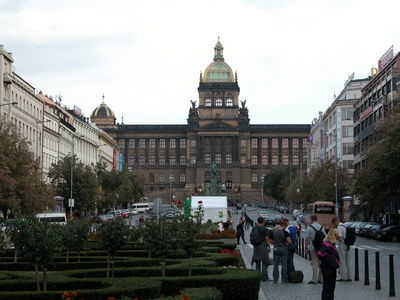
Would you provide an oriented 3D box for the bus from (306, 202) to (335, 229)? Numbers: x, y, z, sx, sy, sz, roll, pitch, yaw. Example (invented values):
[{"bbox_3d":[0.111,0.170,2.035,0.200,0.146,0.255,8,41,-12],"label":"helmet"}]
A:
[{"bbox_3d":[14.170,7.800,106.500,2.500,3.300,10.200,0,-5,1],"label":"bus"}]

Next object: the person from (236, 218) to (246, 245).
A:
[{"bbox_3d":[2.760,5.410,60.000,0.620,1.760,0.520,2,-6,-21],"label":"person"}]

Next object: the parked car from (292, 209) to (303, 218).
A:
[{"bbox_3d":[16.350,10.700,149.000,1.750,1.520,4.300,0,-5,1],"label":"parked car"}]

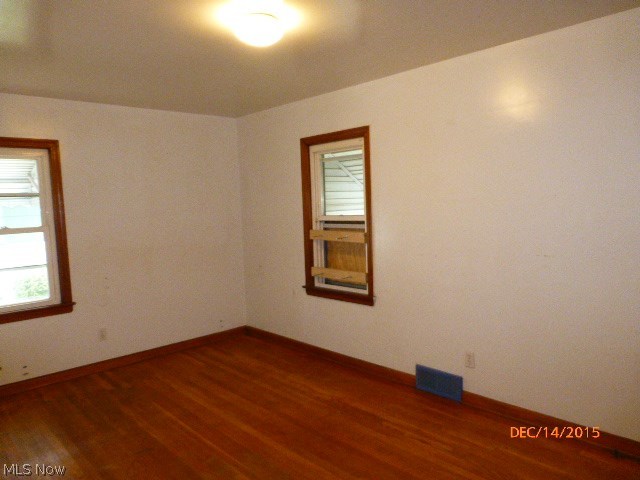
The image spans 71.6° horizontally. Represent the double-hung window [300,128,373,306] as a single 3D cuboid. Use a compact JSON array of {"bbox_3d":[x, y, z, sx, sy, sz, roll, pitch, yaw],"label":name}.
[{"bbox_3d":[0.141,-0.194,3.942,0.070,1.480,0.830,-7,7,-44],"label":"double-hung window"}]

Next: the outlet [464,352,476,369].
[{"bbox_3d":[1.056,0.847,3.123,0.012,0.113,0.073,-7,7,-44],"label":"outlet"}]

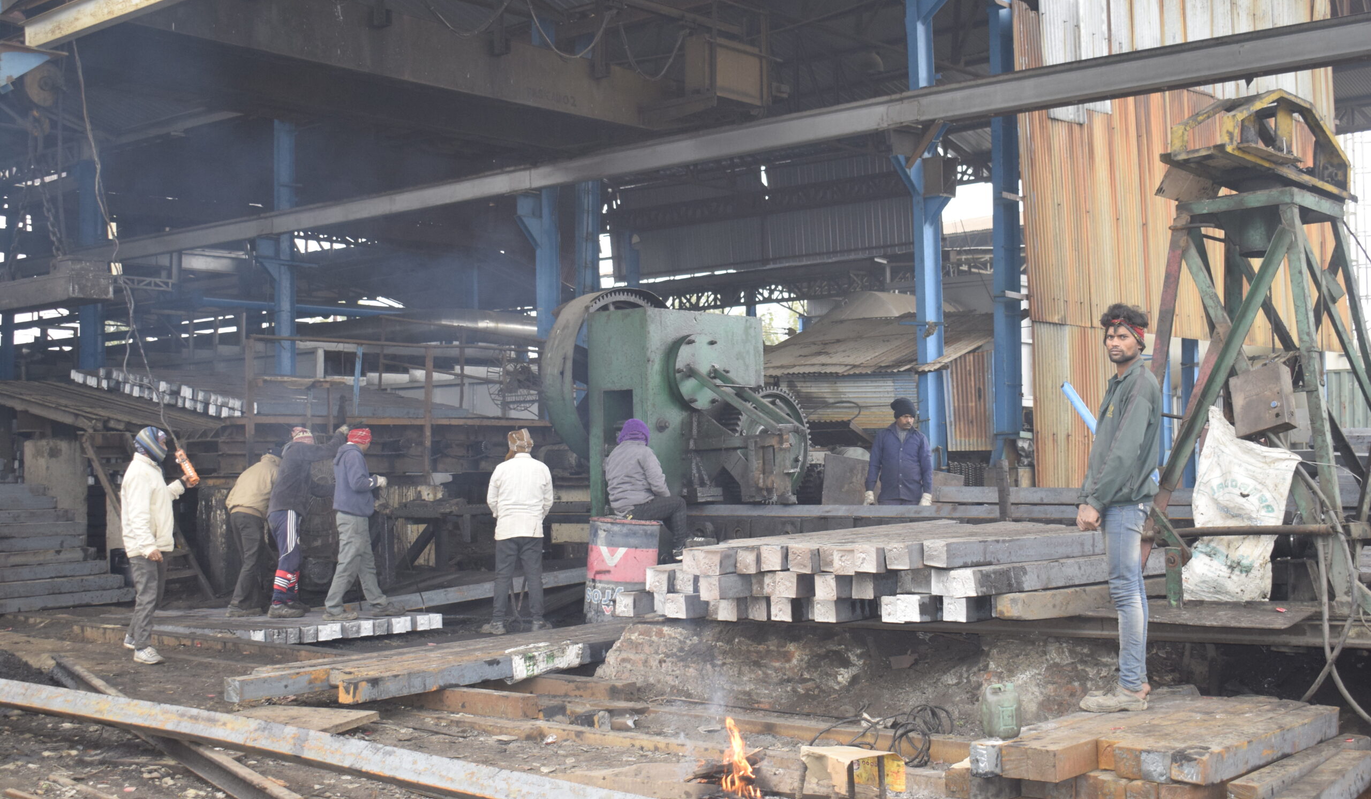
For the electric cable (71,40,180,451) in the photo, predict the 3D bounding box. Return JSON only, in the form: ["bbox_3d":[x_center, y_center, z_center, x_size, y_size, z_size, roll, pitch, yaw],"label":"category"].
[{"bbox_3d":[-4.308,-1.274,13.125,0.200,3.400,1.897,1,-3,-41],"label":"electric cable"}]

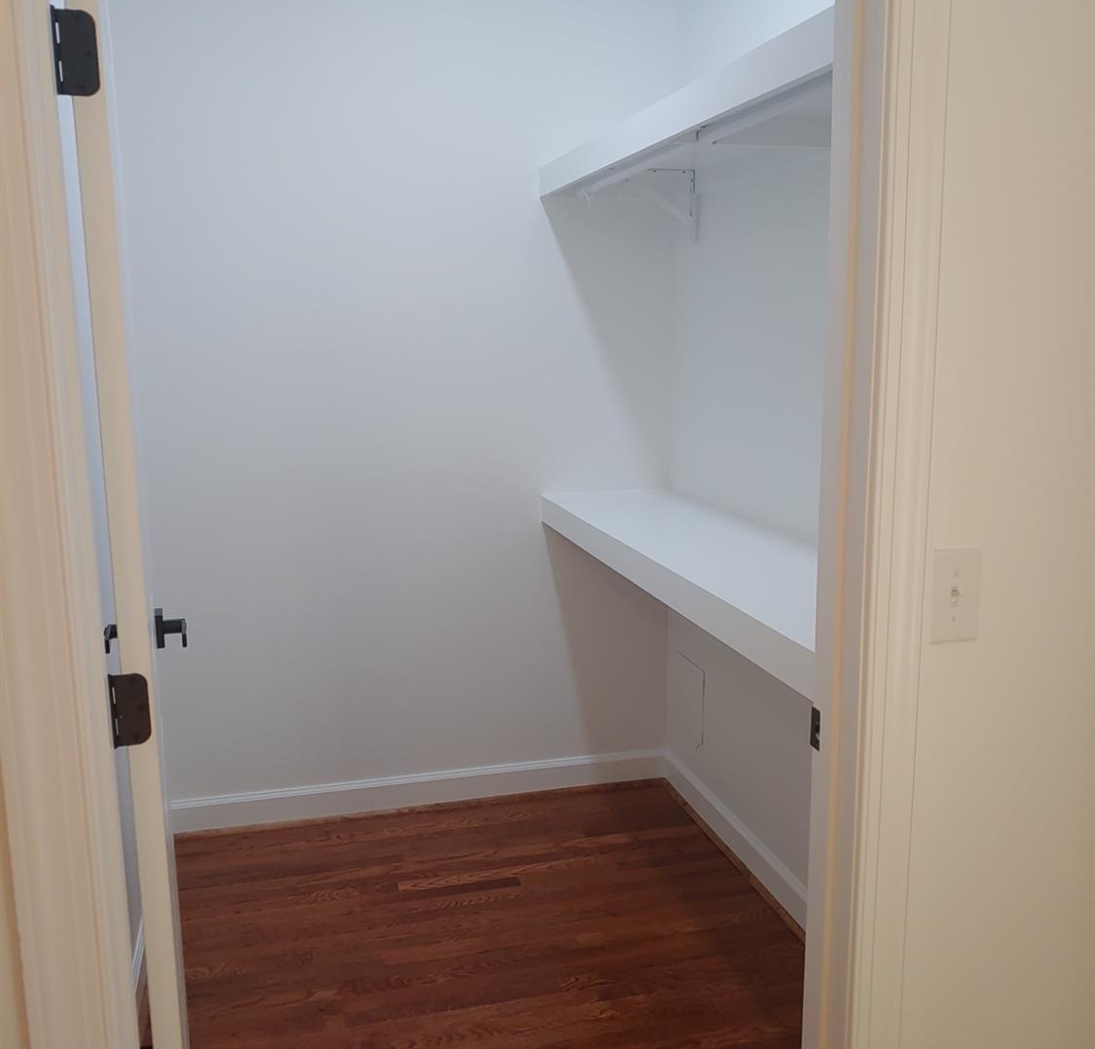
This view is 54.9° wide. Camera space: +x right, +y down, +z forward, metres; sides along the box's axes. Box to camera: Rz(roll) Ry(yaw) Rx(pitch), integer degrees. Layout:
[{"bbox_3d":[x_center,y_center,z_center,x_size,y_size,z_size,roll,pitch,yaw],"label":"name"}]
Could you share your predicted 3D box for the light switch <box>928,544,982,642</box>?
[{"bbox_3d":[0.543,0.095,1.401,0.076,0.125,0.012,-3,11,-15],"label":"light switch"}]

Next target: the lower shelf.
[{"bbox_3d":[0.408,0.094,2.438,0.407,0.084,1.742,-3,11,-15],"label":"lower shelf"}]

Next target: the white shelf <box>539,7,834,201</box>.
[{"bbox_3d":[0.398,-0.838,2.268,0.407,0.084,1.742,-3,11,-15],"label":"white shelf"}]

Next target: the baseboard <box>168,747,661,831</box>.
[{"bbox_3d":[-0.376,0.832,3.283,1.575,0.114,0.018,-3,11,-13],"label":"baseboard"}]

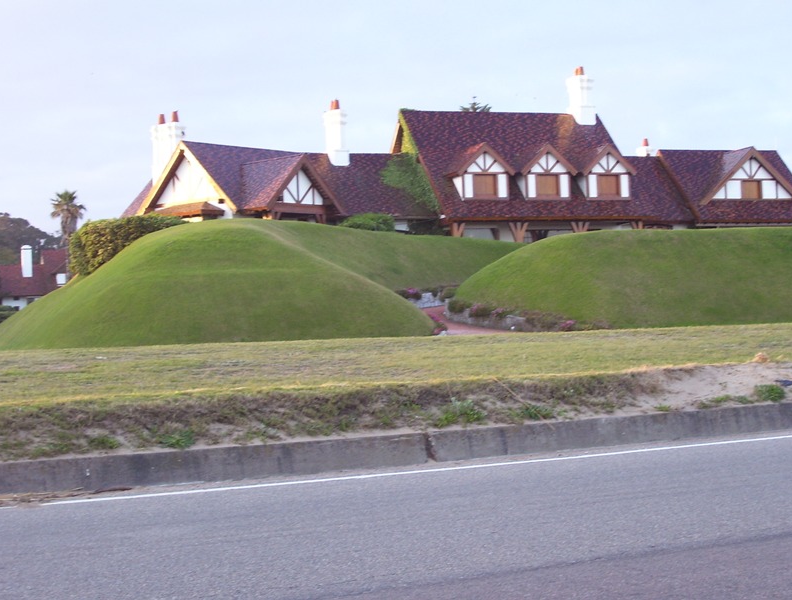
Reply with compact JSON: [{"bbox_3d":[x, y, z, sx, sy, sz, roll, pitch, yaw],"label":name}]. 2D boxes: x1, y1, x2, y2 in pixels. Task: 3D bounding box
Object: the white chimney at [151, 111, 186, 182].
[{"bbox_3d":[-9.586,-6.364,64.500,1.600,3.300,0.650,-1,1,40],"label":"white chimney"}]

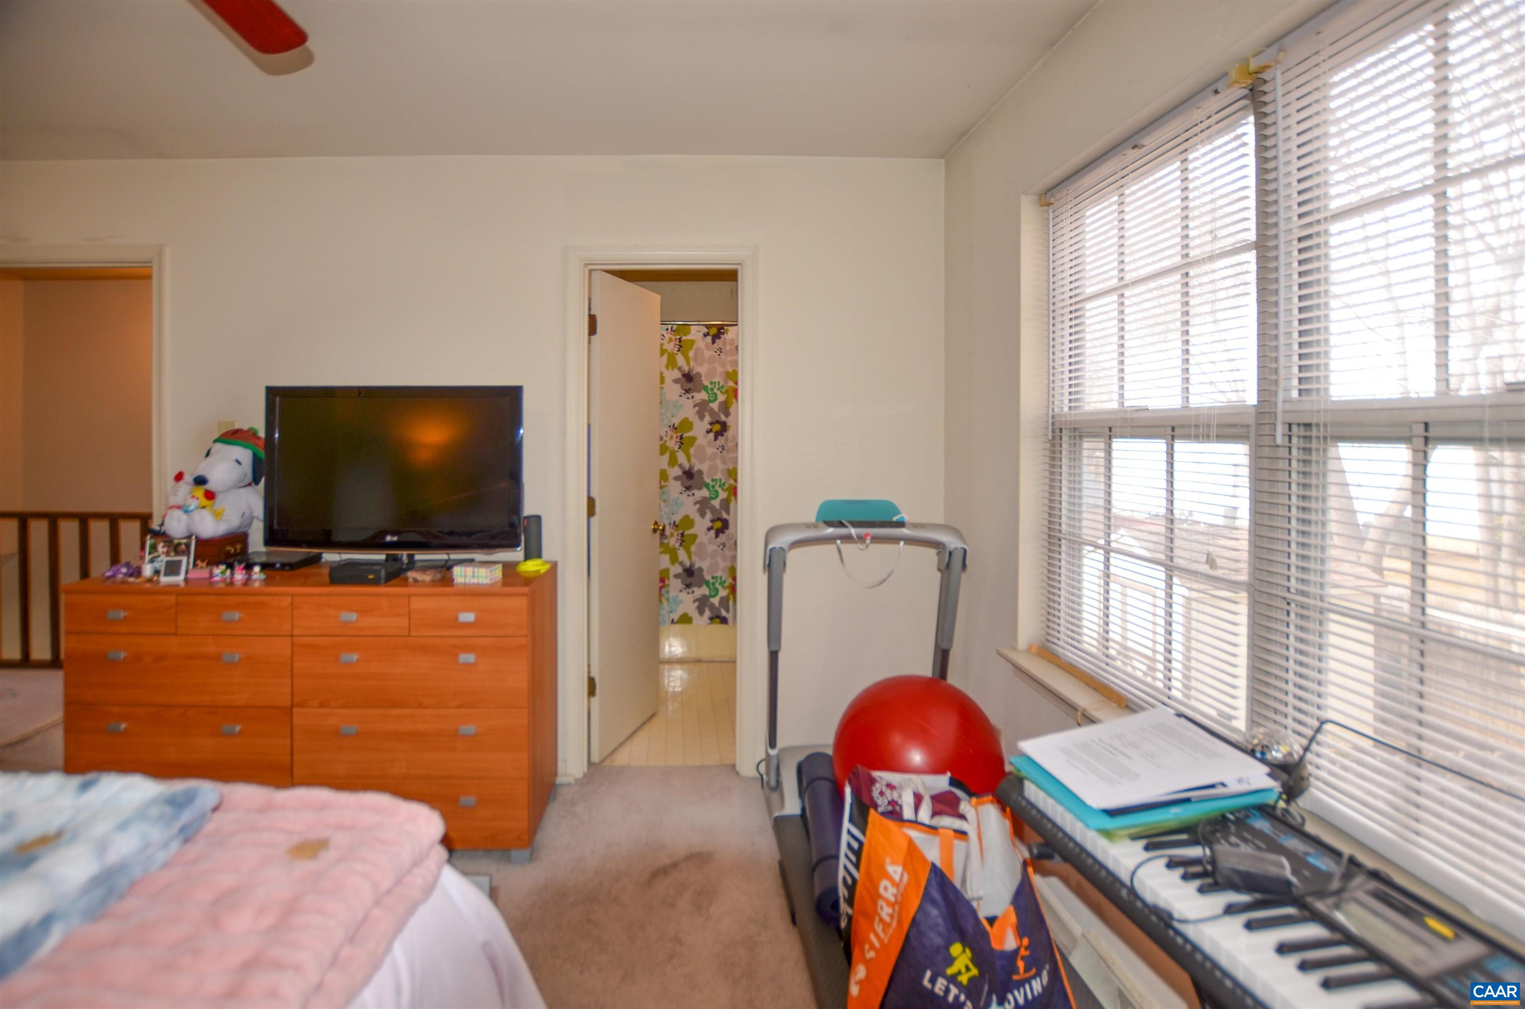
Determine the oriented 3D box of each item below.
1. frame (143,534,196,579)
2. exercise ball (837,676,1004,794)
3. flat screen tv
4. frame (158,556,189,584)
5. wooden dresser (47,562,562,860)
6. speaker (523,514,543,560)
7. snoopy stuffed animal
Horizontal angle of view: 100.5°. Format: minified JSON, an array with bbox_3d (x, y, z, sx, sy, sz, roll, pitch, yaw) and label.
[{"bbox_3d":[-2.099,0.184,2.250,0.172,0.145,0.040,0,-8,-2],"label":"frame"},{"bbox_3d":[0.502,0.839,2.072,0.540,0.540,0.540,0,3,0],"label":"exercise ball"},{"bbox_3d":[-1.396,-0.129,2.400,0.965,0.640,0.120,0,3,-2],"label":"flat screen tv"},{"bbox_3d":[-2.013,0.223,2.170,0.082,0.085,0.030,0,-8,-2],"label":"frame"},{"bbox_3d":[-1.585,0.735,2.350,1.510,0.930,0.430,0,3,-3],"label":"wooden dresser"},{"bbox_3d":[-0.871,0.134,2.410,0.070,0.178,0.070,1,4,21],"label":"speaker"},{"bbox_3d":[-2.037,-0.082,2.370,0.280,0.410,0.290,0,3,3],"label":"snoopy stuffed animal"}]

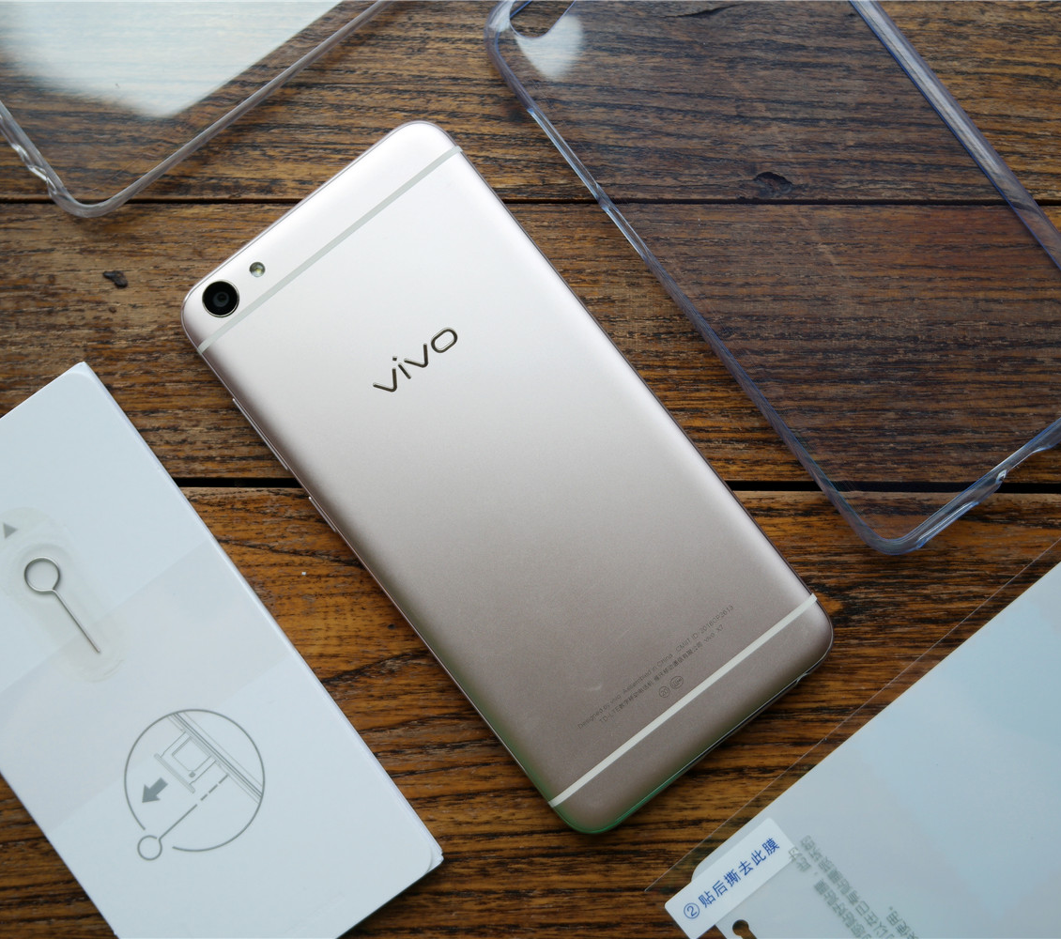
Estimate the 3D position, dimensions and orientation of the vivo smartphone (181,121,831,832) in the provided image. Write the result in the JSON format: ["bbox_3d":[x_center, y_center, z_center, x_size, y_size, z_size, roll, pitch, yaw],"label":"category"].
[{"bbox_3d":[-0.005,0.001,0.302,0.072,0.007,0.147,-38,88,0],"label":"vivo smartphone"}]

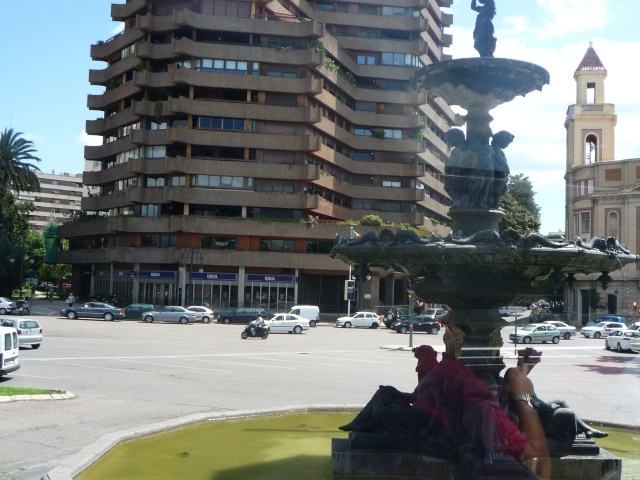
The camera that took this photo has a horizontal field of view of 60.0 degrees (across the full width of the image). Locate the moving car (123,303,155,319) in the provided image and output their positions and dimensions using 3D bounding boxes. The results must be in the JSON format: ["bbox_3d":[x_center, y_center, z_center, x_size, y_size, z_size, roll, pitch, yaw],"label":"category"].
[{"bbox_3d":[-16.885,6.361,49.415,4.000,1.430,1.660,2,-4,-3],"label":"moving car"}]

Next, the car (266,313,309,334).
[{"bbox_3d":[-2.947,6.066,40.700,4.500,1.440,1.730,3,-4,-20],"label":"car"}]

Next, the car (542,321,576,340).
[{"bbox_3d":[18.255,7.256,44.728,4.350,1.410,1.720,4,-5,-20],"label":"car"}]

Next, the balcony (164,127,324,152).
[{"bbox_3d":[-8.003,-10.514,59.911,15.813,1.520,2.000,3,-4,-7],"label":"balcony"}]

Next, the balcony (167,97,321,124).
[{"bbox_3d":[-7.845,-13.505,58.549,15.974,1.750,2.200,3,-5,-5],"label":"balcony"}]

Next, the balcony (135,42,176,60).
[{"bbox_3d":[-17.790,-20.349,60.822,4.305,1.570,1.900,2,-4,-3],"label":"balcony"}]

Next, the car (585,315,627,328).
[{"bbox_3d":[27.940,8.408,54.096,4.100,1.750,1.700,3,-5,-5],"label":"car"}]

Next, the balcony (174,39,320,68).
[{"bbox_3d":[-7.742,-20.009,60.625,15.762,1.570,2.000,3,-4,-7],"label":"balcony"}]

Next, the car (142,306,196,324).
[{"bbox_3d":[-12.832,6.352,47.220,4.420,1.400,1.740,2,-4,-3],"label":"car"}]

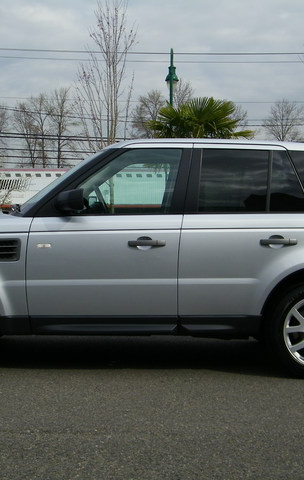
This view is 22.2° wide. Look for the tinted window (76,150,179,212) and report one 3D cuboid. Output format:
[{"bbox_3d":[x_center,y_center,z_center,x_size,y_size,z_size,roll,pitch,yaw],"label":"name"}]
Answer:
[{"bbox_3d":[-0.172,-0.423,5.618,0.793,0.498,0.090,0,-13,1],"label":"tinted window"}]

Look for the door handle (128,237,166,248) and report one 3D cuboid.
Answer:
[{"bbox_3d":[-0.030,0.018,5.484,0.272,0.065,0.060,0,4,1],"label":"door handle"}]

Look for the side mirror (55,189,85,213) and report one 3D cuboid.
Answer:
[{"bbox_3d":[-0.579,-0.277,5.447,0.180,0.172,0.240,0,4,1],"label":"side mirror"}]

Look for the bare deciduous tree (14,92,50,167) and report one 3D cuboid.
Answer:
[{"bbox_3d":[-12.032,-8.915,78.386,3.797,11.427,3.797,0,4,0],"label":"bare deciduous tree"}]

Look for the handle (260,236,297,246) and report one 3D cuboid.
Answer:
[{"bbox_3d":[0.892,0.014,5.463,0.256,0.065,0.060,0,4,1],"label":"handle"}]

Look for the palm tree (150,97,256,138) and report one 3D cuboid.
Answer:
[{"bbox_3d":[0.980,-1.325,15.604,2.116,3.087,2.116,0,4,0],"label":"palm tree"}]

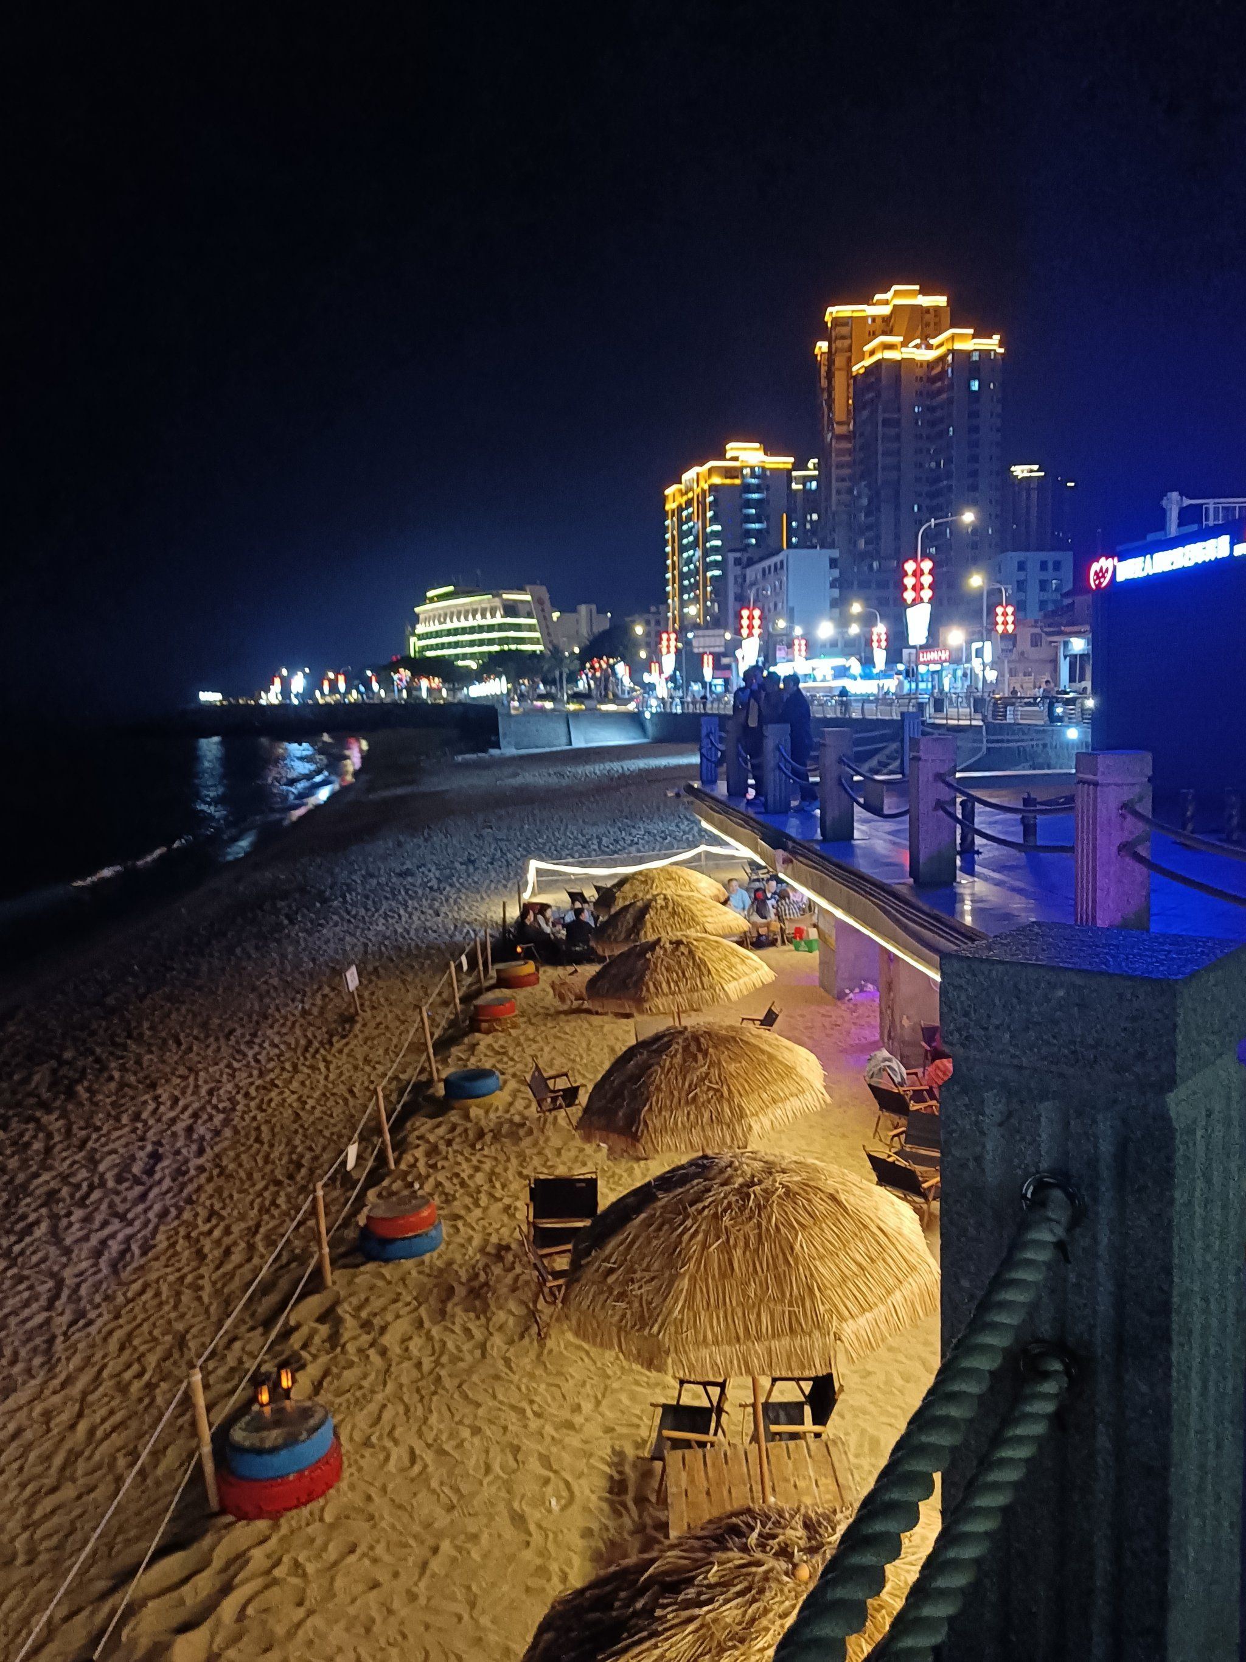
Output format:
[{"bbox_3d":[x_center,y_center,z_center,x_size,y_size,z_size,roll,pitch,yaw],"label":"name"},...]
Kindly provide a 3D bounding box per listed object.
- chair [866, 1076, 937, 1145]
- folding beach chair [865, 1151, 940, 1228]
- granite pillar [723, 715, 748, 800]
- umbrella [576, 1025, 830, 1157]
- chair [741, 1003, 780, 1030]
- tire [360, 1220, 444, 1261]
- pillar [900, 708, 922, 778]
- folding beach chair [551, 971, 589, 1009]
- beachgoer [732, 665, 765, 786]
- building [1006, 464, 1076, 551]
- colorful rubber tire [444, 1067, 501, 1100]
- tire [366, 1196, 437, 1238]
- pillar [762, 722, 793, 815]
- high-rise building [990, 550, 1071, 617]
[{"bbox_3d":[2.500,2.472,11.450,0.490,0.640,0.530,-6,7,-37],"label":"chair"},{"bbox_3d":[2.140,2.638,9.650,0.490,0.640,0.530,-7,8,-41],"label":"folding beach chair"},{"bbox_3d":[1.646,-1.055,18.739,0.290,1.090,0.290,-2,6,-4],"label":"granite pillar"},{"bbox_3d":[0.649,2.591,10.099,1.980,2.260,1.980,-1,6,0],"label":"umbrella"},{"bbox_3d":[1.696,2.464,15.750,0.530,0.600,0.560,-1,6,6],"label":"chair"},{"bbox_3d":[-1.759,3.198,10.300,0.650,0.190,0.650,-5,6,0],"label":"tire"},{"bbox_3d":[4.708,-1.402,21.185,0.270,1.080,0.270,-2,6,-4],"label":"pillar"},{"bbox_3d":[-0.718,2.216,17.700,0.490,0.640,0.530,-1,6,9],"label":"folding beach chair"},{"bbox_3d":[1.742,-1.349,17.833,0.400,1.810,0.500,3,7,37],"label":"beachgoer"},{"bbox_3d":[158.278,-94.180,490.000,27.000,87.466,20.000,0,6,17],"label":"building"},{"bbox_3d":[-1.662,2.798,14.434,0.630,0.190,0.630,-1,6,0],"label":"colorful rubber tire"},{"bbox_3d":[-1.752,3.042,10.260,0.560,0.180,0.560,-5,6,0],"label":"tire"},{"bbox_3d":[1.913,-0.800,16.050,0.290,1.120,0.290,-2,6,-5],"label":"pillar"},{"bbox_3d":[64.687,-31.577,206.055,10.116,24.063,11.000,-1,6,0],"label":"high-rise building"}]

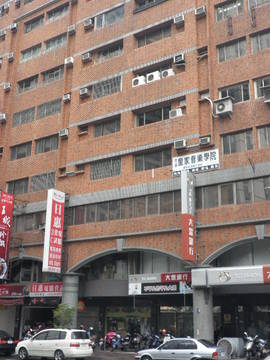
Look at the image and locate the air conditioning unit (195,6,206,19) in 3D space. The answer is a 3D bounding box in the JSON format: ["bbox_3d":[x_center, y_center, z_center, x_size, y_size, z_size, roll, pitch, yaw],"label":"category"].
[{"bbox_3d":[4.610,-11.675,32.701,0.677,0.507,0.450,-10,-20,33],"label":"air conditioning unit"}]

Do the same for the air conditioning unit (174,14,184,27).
[{"bbox_3d":[3.234,-11.254,33.073,0.680,0.440,0.550,-11,-22,32],"label":"air conditioning unit"}]

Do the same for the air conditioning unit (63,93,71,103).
[{"bbox_3d":[-5.581,-6.768,38.574,0.596,0.512,0.420,-10,-20,33],"label":"air conditioning unit"}]

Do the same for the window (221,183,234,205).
[{"bbox_3d":[5.706,0.870,28.788,0.871,1.336,0.100,-11,-22,32],"label":"window"}]

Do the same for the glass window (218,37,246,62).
[{"bbox_3d":[6.244,-8.173,29.906,1.892,1.146,0.150,-11,-22,32],"label":"glass window"}]

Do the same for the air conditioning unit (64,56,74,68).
[{"bbox_3d":[-5.353,-9.676,38.532,0.709,0.494,0.500,-11,-20,32],"label":"air conditioning unit"}]

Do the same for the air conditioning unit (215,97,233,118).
[{"bbox_3d":[5.411,-4.392,28.510,0.880,0.730,0.360,-11,-22,32],"label":"air conditioning unit"}]

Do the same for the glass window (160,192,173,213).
[{"bbox_3d":[2.061,1.501,30.194,0.990,1.324,0.120,-10,-21,33],"label":"glass window"}]

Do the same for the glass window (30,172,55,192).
[{"bbox_3d":[-7.463,0.165,38.014,2.740,1.364,0.120,-10,-20,33],"label":"glass window"}]

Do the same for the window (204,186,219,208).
[{"bbox_3d":[4.634,1.032,28.480,0.985,1.338,0.120,-10,-21,33],"label":"window"}]

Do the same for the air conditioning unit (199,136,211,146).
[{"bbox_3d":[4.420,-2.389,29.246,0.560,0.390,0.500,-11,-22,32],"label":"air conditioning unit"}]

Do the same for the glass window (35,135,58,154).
[{"bbox_3d":[-7.321,-2.933,38.883,2.639,1.365,0.120,-10,-20,33],"label":"glass window"}]

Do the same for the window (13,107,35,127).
[{"bbox_3d":[-9.489,-5.329,39.994,2.617,1.260,0.150,-11,-22,32],"label":"window"}]

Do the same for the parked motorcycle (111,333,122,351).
[{"bbox_3d":[-0.876,10.143,29.306,0.680,1.100,1.800,-11,-22,32],"label":"parked motorcycle"}]

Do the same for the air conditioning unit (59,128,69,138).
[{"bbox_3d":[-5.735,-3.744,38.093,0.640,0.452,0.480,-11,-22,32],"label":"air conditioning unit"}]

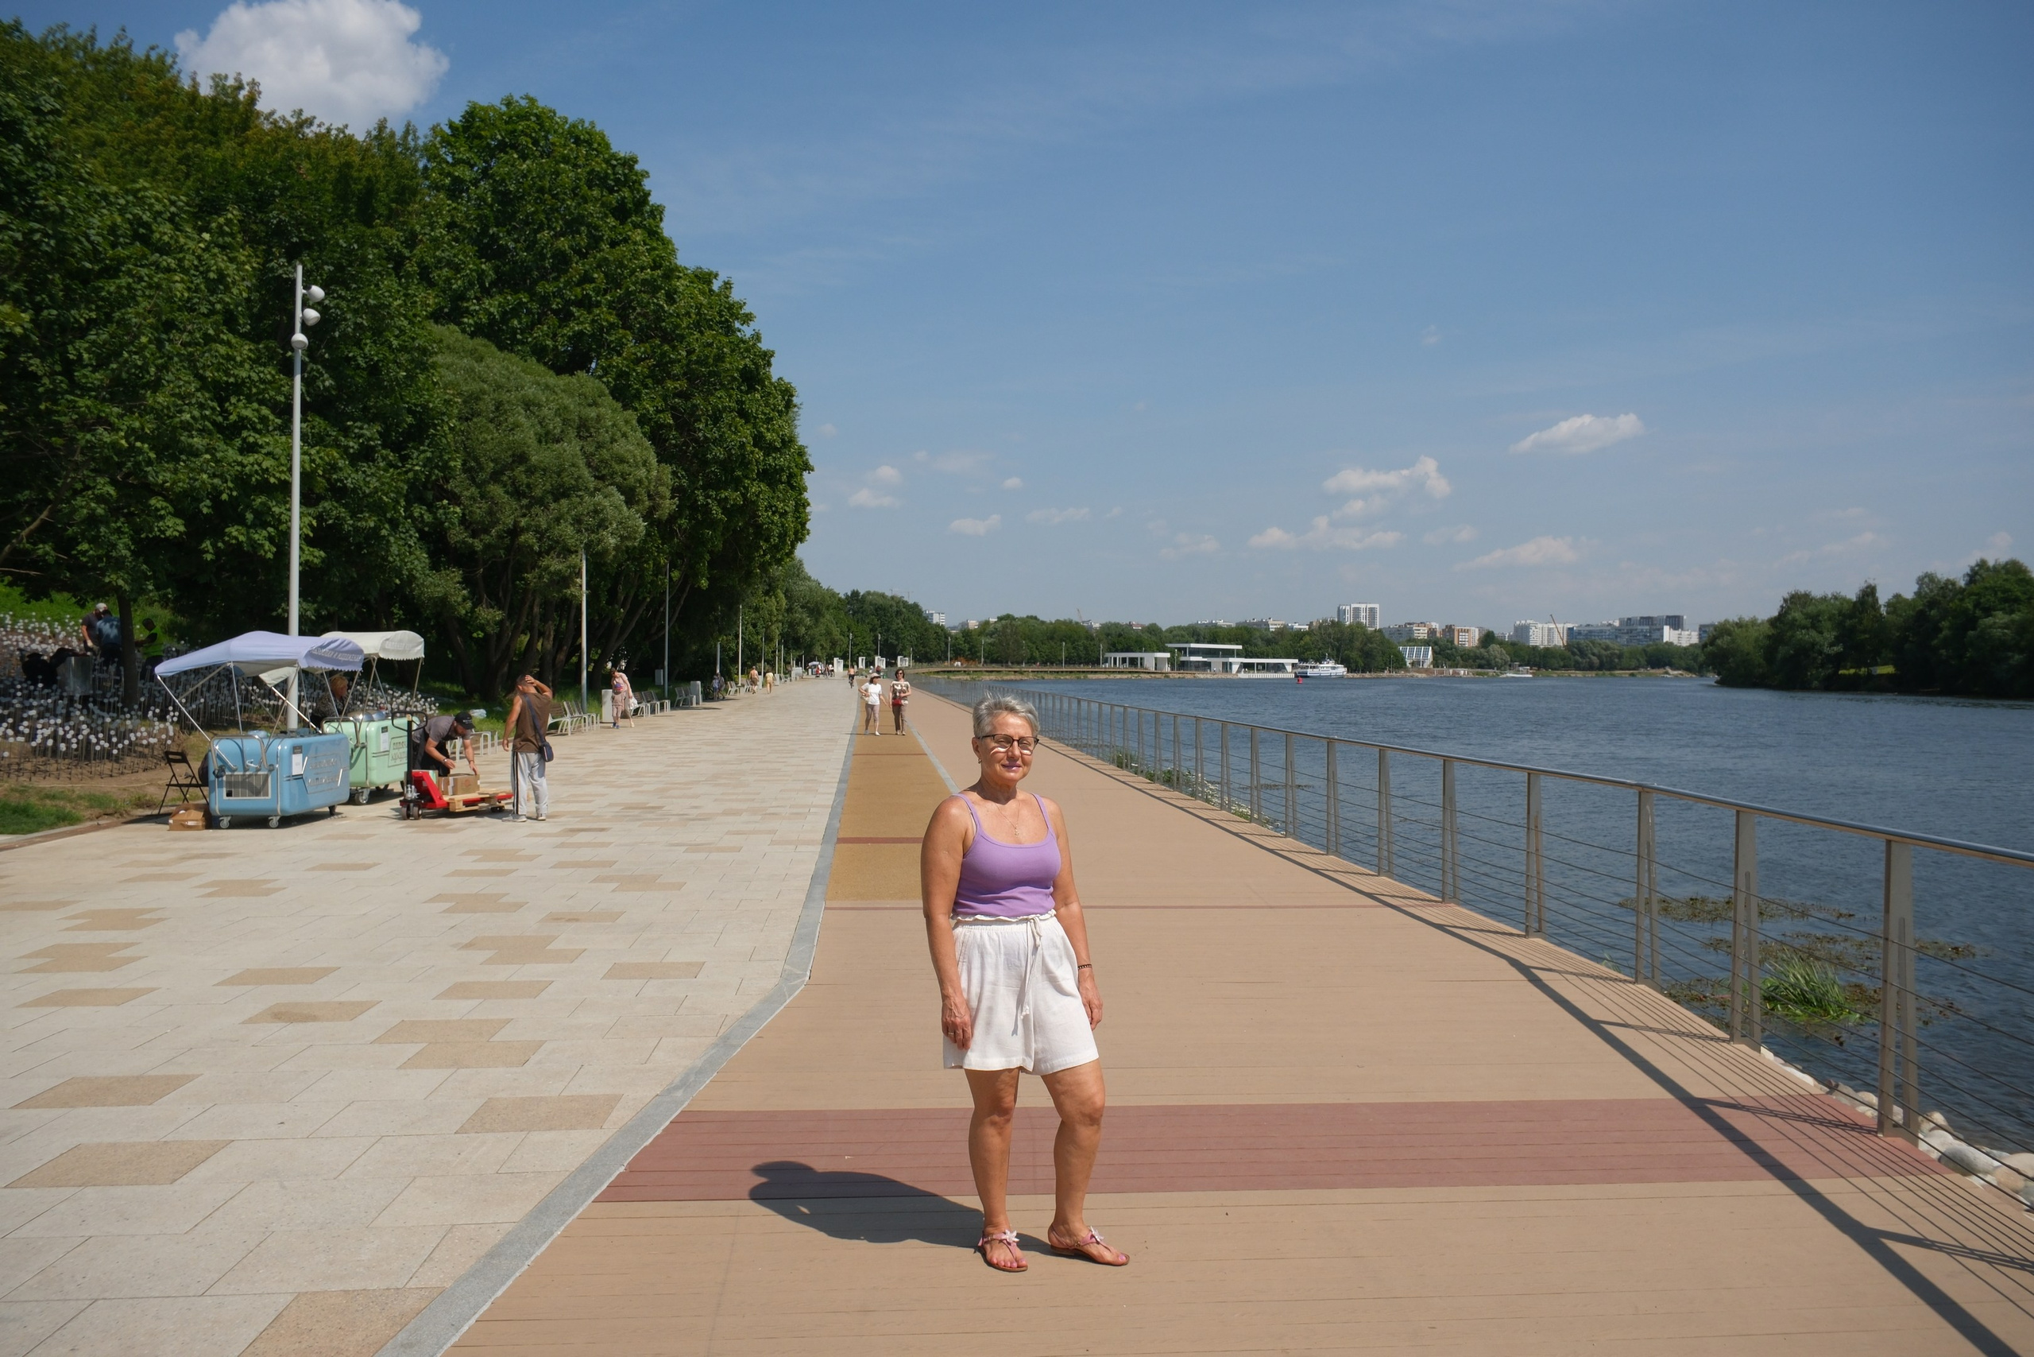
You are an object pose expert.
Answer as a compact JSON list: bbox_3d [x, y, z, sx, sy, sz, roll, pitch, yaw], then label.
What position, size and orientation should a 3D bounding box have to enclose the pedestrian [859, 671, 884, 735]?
[{"bbox_3d":[-3.809,0.661,40.397,0.660,1.630,0.450,1,0,-3],"label":"pedestrian"}]

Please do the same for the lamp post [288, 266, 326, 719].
[{"bbox_3d":[-12.503,-2.879,26.682,0.550,8.650,0.550,1,0,37],"label":"lamp post"}]

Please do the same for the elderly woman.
[{"bbox_3d":[0.021,0.862,4.427,0.560,1.600,0.360,1,0,-12],"label":"elderly woman"}]

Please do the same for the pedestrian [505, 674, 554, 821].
[{"bbox_3d":[-5.396,0.737,16.897,0.560,1.640,0.500,0,0,-45],"label":"pedestrian"}]

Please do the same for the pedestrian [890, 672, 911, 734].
[{"bbox_3d":[-3.065,0.624,40.296,0.560,1.720,0.420,1,0,-3],"label":"pedestrian"}]

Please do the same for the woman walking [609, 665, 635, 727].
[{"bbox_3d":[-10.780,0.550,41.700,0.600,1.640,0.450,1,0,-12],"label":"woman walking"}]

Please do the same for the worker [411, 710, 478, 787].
[{"bbox_3d":[-6.910,0.961,18.398,0.850,1.150,0.620,1,0,44],"label":"worker"}]

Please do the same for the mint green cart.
[{"bbox_3d":[-8.213,1.019,19.298,0.800,1.000,1.600,1,0,0],"label":"mint green cart"}]

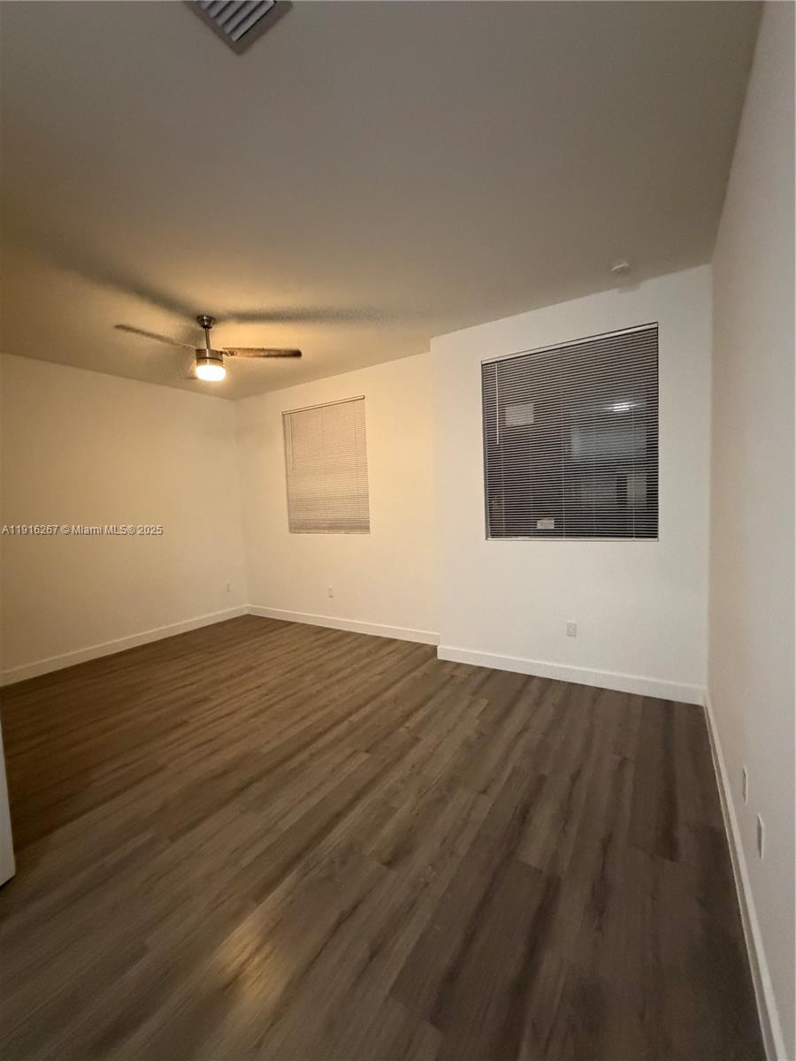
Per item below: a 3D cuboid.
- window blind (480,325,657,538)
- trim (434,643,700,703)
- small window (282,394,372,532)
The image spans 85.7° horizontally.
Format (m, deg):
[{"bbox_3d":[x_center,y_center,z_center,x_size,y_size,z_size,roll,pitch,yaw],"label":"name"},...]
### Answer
[{"bbox_3d":[1.216,-0.633,3.152,1.191,1.420,0.040,0,4,32],"label":"window blind"},{"bbox_3d":[1.180,1.077,3.293,1.928,0.127,0.017,0,4,32],"label":"trim"},{"bbox_3d":[-0.800,-0.671,4.785,1.186,1.417,0.040,0,4,32],"label":"small window"}]

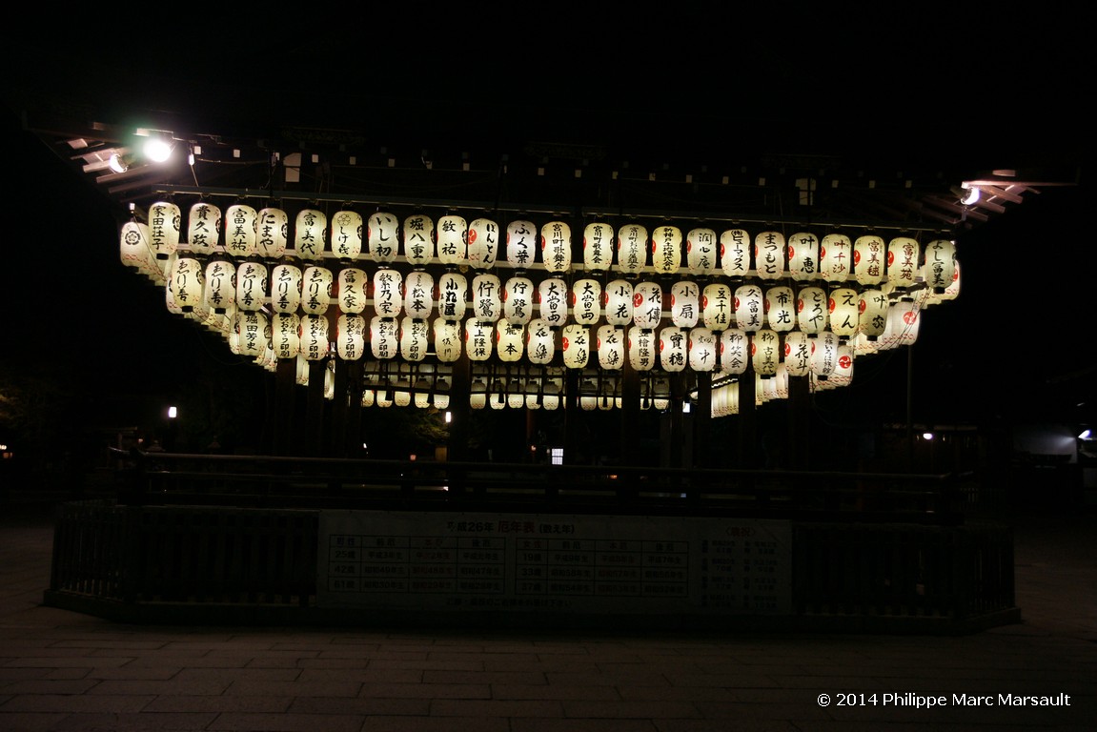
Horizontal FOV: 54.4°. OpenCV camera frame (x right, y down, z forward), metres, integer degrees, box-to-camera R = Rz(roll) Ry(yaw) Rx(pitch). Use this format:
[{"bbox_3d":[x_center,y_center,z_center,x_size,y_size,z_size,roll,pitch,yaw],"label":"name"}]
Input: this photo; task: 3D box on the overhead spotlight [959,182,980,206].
[{"bbox_3d":[4.461,-1.826,11.321,0.190,0.200,0.200,32,-13,-15],"label":"overhead spotlight"}]

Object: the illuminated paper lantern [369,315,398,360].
[{"bbox_3d":[-2.082,-0.356,13.506,0.350,0.620,0.350,2,-6,-5],"label":"illuminated paper lantern"}]

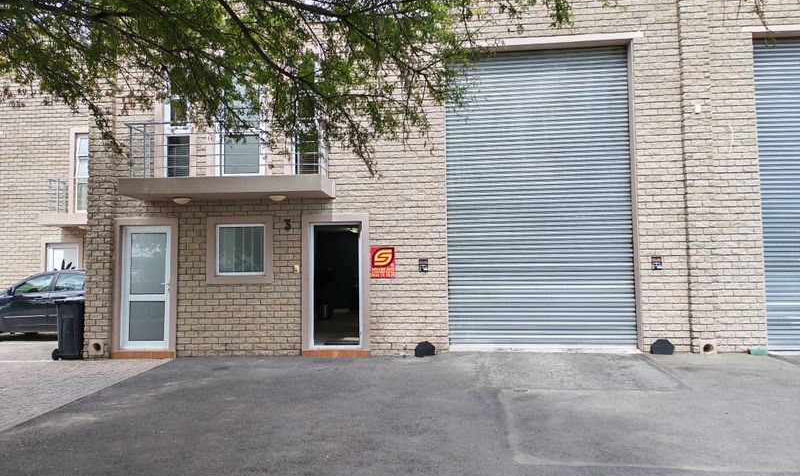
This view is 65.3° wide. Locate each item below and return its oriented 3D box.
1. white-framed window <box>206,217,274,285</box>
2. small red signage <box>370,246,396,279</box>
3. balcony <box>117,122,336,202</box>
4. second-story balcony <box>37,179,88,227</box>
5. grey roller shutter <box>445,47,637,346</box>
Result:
[{"bbox_3d":[-2.704,0.216,10.598,1.185,1.145,0.140,-1,-4,7],"label":"white-framed window"},{"bbox_3d":[-0.269,0.406,10.235,0.419,0.516,0.030,-1,-4,7],"label":"small red signage"},{"bbox_3d":[-2.805,-1.251,10.259,3.305,1.126,0.838,-1,-4,7],"label":"balcony"},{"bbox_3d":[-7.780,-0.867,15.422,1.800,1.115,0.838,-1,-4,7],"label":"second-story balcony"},{"bbox_3d":[2.285,-0.714,10.302,2.975,4.938,0.120,-1,-4,7],"label":"grey roller shutter"}]

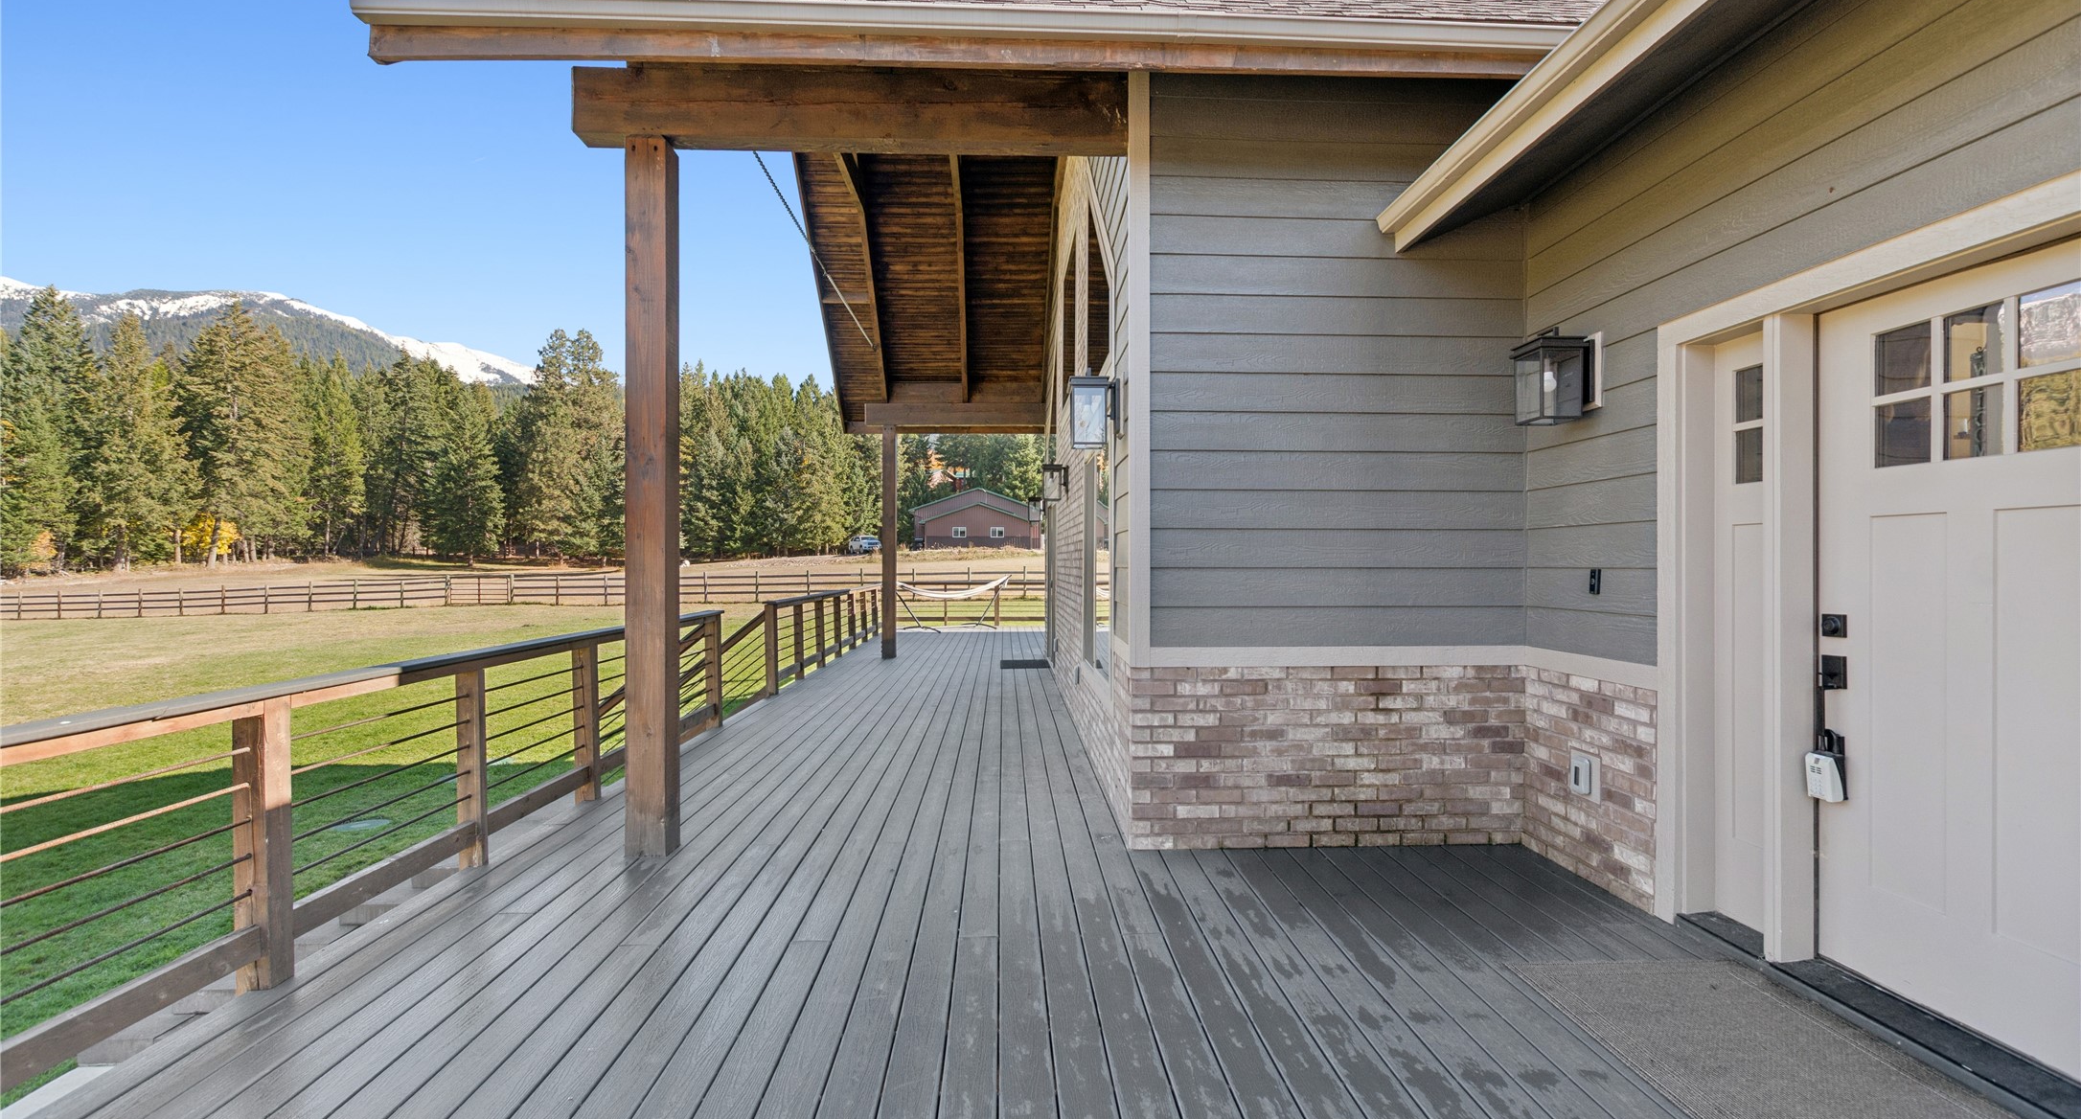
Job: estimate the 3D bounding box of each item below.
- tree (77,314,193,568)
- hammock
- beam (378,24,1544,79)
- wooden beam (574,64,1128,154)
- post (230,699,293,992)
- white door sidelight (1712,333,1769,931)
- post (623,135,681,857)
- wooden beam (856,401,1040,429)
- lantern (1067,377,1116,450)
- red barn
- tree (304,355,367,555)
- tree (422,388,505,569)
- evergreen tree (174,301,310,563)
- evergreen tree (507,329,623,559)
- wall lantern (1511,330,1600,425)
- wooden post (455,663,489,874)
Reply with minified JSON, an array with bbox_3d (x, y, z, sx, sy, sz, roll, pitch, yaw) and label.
[{"bbox_3d":[-73.111,-9.585,70.000,6.445,20.484,6.445,0,0,0],"label":"tree"},{"bbox_3d":[-1.700,0.830,16.850,2.750,1.060,1.150,0,0,-37],"label":"hammock"},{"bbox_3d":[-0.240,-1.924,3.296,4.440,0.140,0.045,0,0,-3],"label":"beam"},{"bbox_3d":[-0.820,-1.999,3.888,2.419,0.309,0.140,0,0,-3],"label":"wooden beam"},{"bbox_3d":[-2.386,0.872,2.672,0.094,0.885,0.092,0,0,-3],"label":"post"},{"bbox_3d":[2.433,0.246,2.922,0.050,2.010,0.325,0,0,-3],"label":"white door sidelight"},{"bbox_3d":[-1.733,-0.276,3.884,0.180,3.155,0.177,0,0,-3],"label":"post"},{"bbox_3d":[-1.175,-1.967,12.040,2.455,0.295,0.140,0,0,-3],"label":"wooden beam"},{"bbox_3d":[0.264,-0.716,4.175,0.250,0.353,0.190,0,0,-3],"label":"lantern"},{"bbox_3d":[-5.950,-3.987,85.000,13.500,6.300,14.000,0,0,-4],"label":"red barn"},{"bbox_3d":[-65.104,-9.679,80.000,4.538,18.458,4.538,0,0,0],"label":"tree"},{"bbox_3d":[-46.597,-6.828,70.000,6.694,14.706,6.694,0,0,-3],"label":"tree"},{"bbox_3d":[-65.368,-10.455,71.000,8.129,21.443,8.129,0,0,0],"label":"evergreen tree"},{"bbox_3d":[-40.587,-9.925,74.000,8.760,19.572,8.760,0,0,0],"label":"evergreen tree"},{"bbox_3d":[2.120,-0.755,3.540,0.250,0.380,0.195,0,0,-3],"label":"wall lantern"},{"bbox_3d":[-2.401,0.886,3.689,0.087,0.830,0.088,0,0,-3],"label":"wooden post"}]

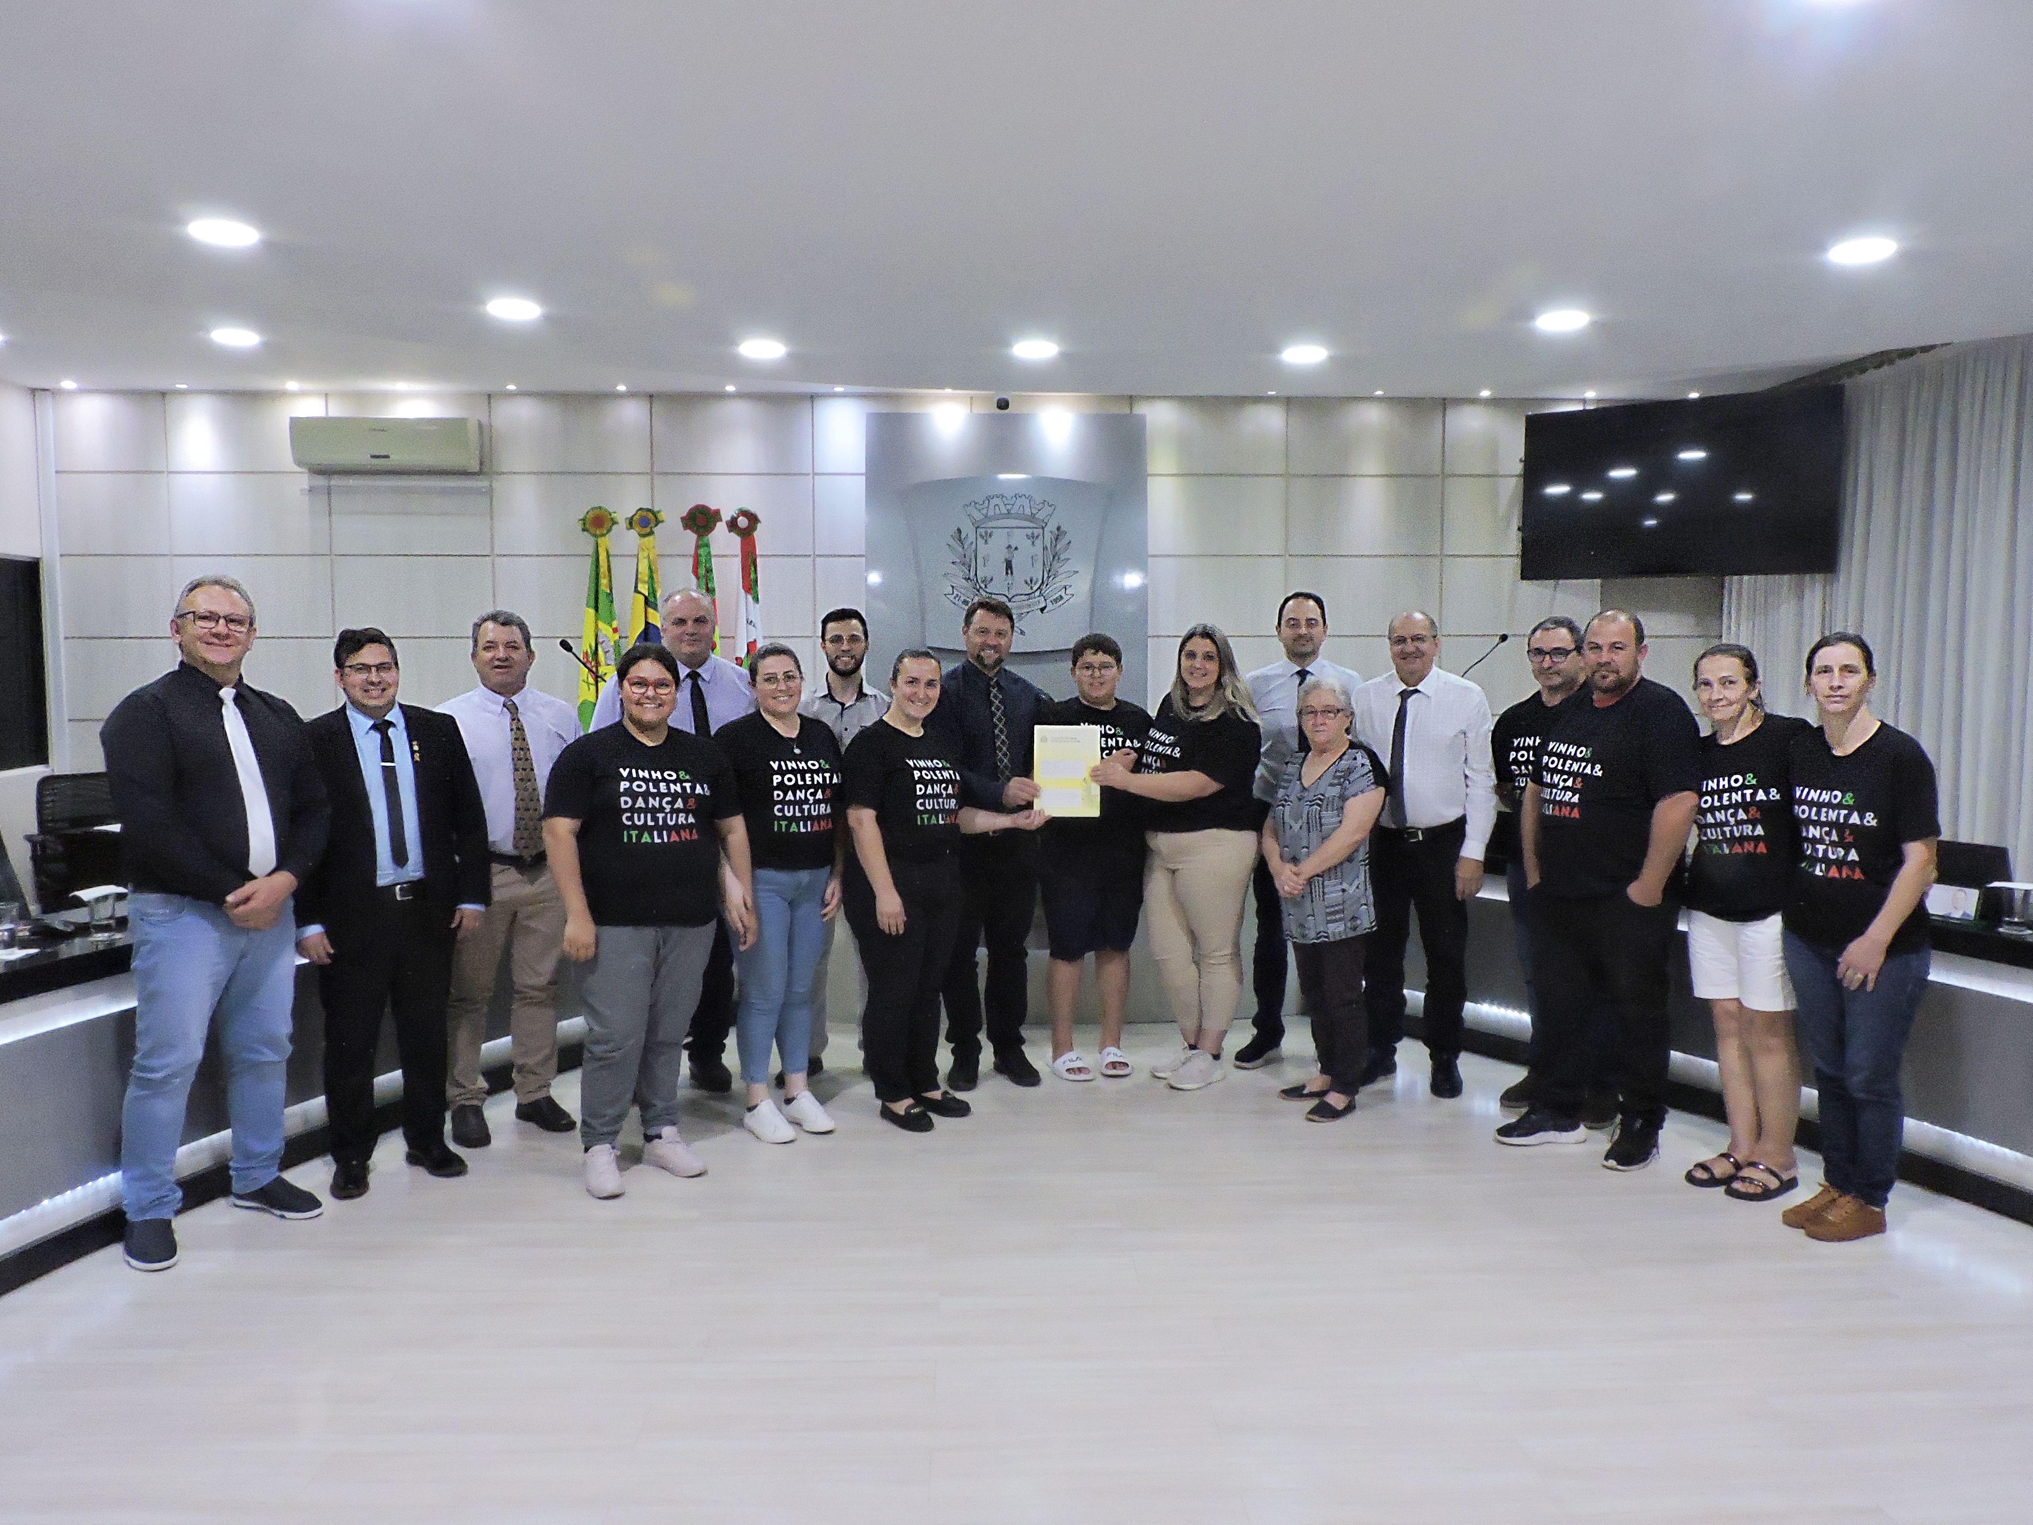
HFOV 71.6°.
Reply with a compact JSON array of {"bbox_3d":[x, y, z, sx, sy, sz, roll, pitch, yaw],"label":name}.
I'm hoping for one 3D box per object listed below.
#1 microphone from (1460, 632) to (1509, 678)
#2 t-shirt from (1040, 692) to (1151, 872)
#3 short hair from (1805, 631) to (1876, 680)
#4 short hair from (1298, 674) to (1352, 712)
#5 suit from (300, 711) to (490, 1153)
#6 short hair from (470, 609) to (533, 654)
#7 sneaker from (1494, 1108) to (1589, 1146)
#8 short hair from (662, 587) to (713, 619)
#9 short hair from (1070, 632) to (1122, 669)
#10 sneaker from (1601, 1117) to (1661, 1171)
[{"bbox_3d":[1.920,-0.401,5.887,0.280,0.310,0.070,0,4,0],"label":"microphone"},{"bbox_3d":[0.299,0.080,5.252,0.450,0.670,0.290,0,4,3],"label":"t-shirt"},{"bbox_3d":[2.262,-0.290,3.865,0.175,0.165,0.200,3,5,36],"label":"short hair"},{"bbox_3d":[1.047,-0.208,4.769,0.190,0.175,0.205,2,5,20],"label":"short hair"},{"bbox_3d":[-1.872,0.510,4.272,0.540,1.370,0.320,-3,5,-30],"label":"suit"},{"bbox_3d":[-1.738,-0.431,4.753,0.185,0.170,0.210,-2,5,-24],"label":"short hair"},{"bbox_3d":[1.685,1.144,4.515,0.295,0.115,0.110,-1,4,-6],"label":"sneaker"},{"bbox_3d":[-1.187,-0.566,5.092,0.180,0.140,0.190,-1,4,-12],"label":"short hair"},{"bbox_3d":[0.295,-0.397,5.196,0.185,0.165,0.205,0,4,3],"label":"short hair"},{"bbox_3d":[1.935,1.186,4.464,0.300,0.120,0.110,-4,6,-45],"label":"sneaker"}]

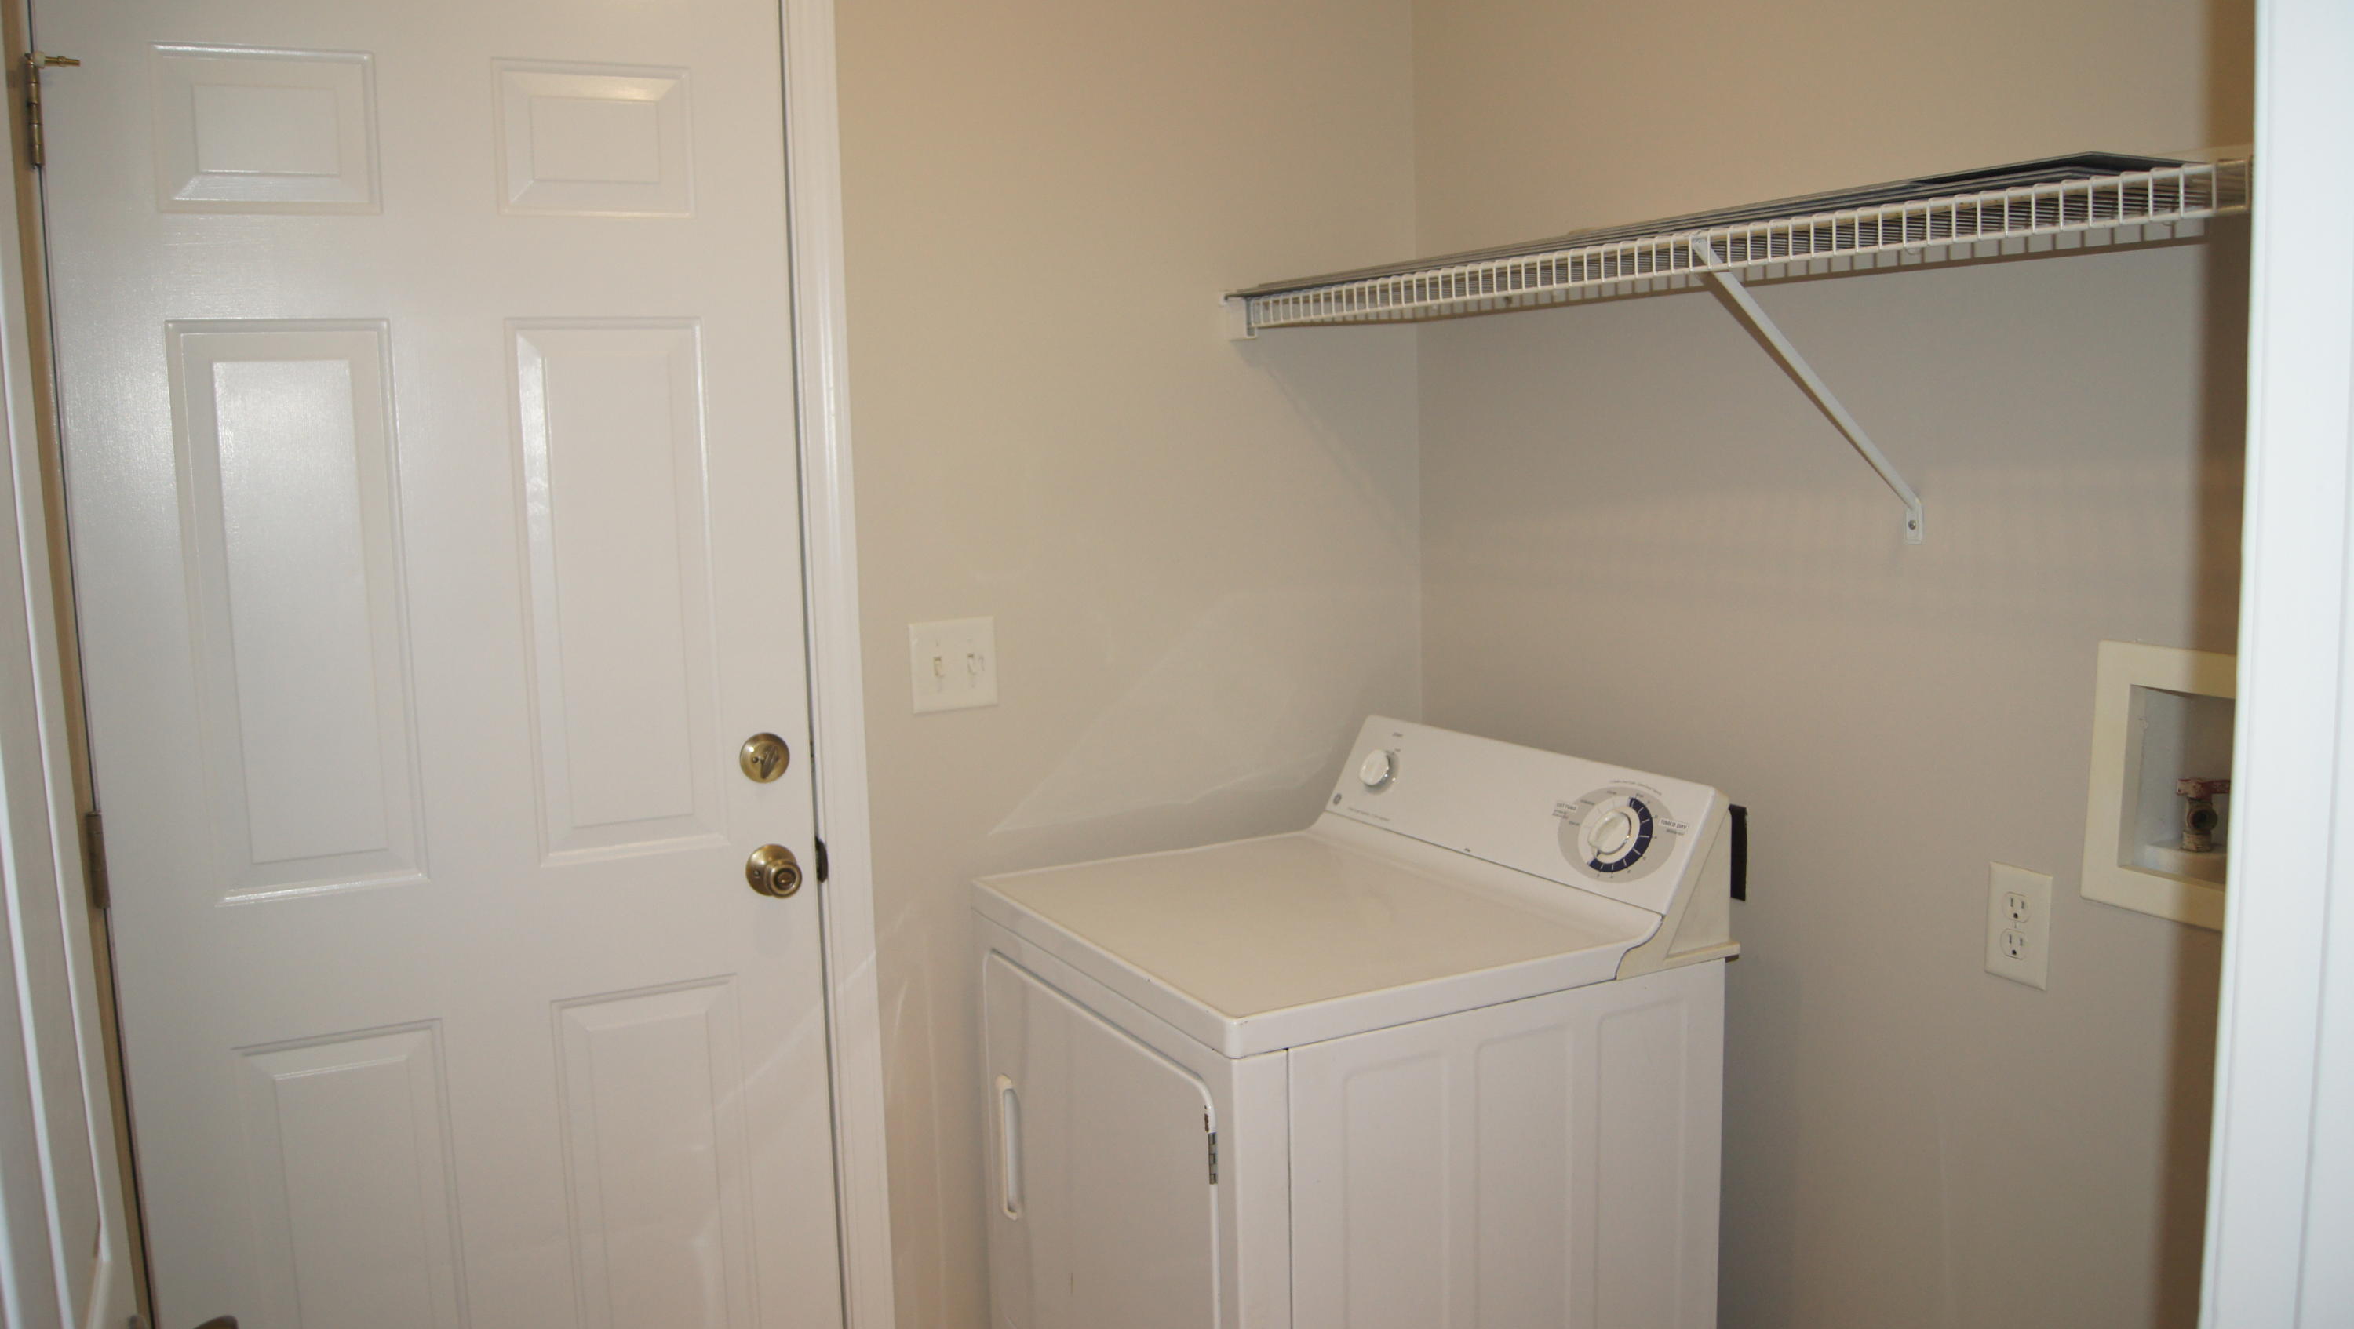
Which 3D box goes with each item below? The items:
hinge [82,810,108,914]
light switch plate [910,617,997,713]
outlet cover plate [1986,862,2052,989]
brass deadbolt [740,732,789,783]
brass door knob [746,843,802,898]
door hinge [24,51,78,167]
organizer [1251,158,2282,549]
[{"bbox_3d":[-1.129,0.205,1.844,0.015,0.103,0.017,-5,8,-27],"label":"hinge"},{"bbox_3d":[-0.284,0.001,2.255,0.116,0.115,0.014,-5,8,-27],"label":"light switch plate"},{"bbox_3d":[0.813,0.254,1.707,0.010,0.114,0.069,-5,8,-27],"label":"outlet cover plate"},{"bbox_3d":[-0.499,0.116,2.148,0.062,0.062,0.033,-5,8,-27],"label":"brass deadbolt"},{"bbox_3d":[-0.489,0.256,2.152,0.064,0.064,0.060,-5,8,-27],"label":"brass door knob"},{"bbox_3d":[-1.121,-0.553,1.761,0.044,0.110,0.025,-5,8,-27],"label":"door hinge"},{"bbox_3d":[0.576,-0.274,1.760,0.317,0.316,1.619,-5,8,-27],"label":"organizer"}]

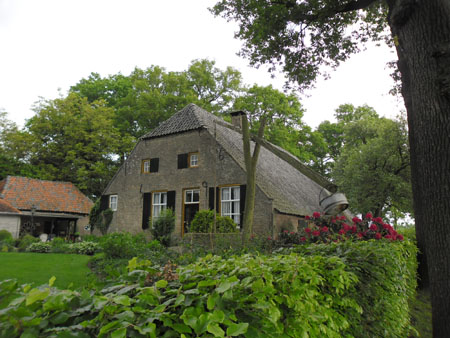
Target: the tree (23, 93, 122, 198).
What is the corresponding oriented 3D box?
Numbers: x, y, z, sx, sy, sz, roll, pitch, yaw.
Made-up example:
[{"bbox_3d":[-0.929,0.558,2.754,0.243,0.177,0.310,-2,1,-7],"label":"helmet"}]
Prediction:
[{"bbox_3d":[-13.467,-0.454,30.659,8.815,13.263,8.374,0,-11,0],"label":"tree"}]

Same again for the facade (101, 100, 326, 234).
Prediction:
[{"bbox_3d":[1.759,0.967,24.697,11.500,8.400,17.200,-7,-13,32],"label":"facade"}]

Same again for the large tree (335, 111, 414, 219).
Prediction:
[{"bbox_3d":[10.917,0.490,25.414,6.195,9.970,6.195,0,-11,0],"label":"large tree"}]

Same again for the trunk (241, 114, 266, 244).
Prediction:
[{"bbox_3d":[0.781,0.304,9.628,0.720,3.785,0.420,0,-11,0],"label":"trunk"}]

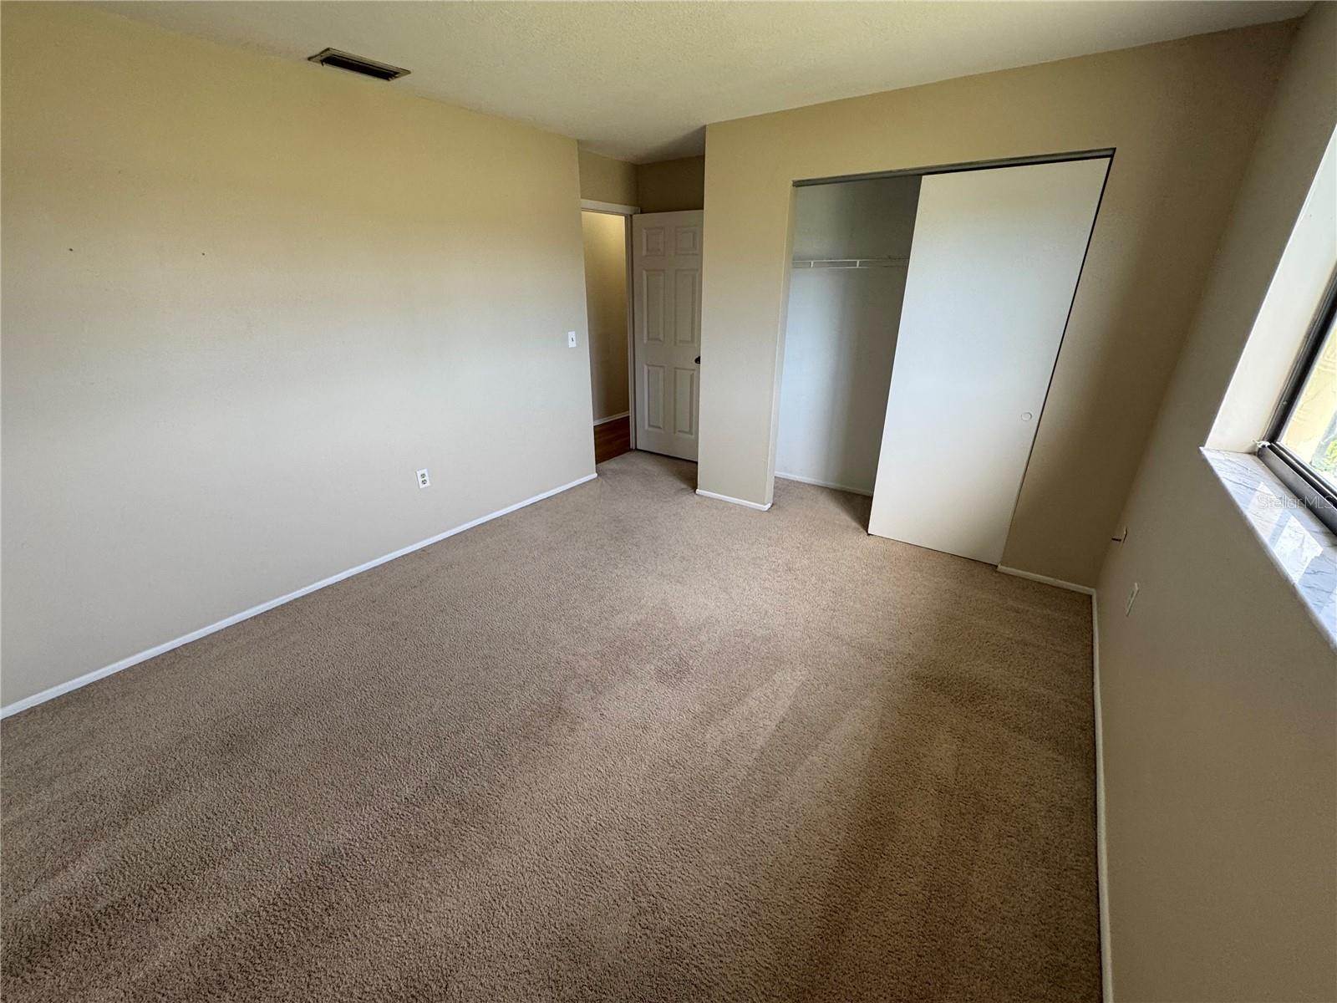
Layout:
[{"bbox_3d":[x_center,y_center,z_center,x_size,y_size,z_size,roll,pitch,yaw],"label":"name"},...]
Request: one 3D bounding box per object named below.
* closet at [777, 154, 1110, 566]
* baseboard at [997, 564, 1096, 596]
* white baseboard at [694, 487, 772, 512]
[{"bbox_3d":[1.526,-0.831,3.399,1.476,2.060,0.711,15,27,32],"label":"closet"},{"bbox_3d":[2.081,0.431,2.996,0.448,0.040,0.020,15,27,32],"label":"baseboard"},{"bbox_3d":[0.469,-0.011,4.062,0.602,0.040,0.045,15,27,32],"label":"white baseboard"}]

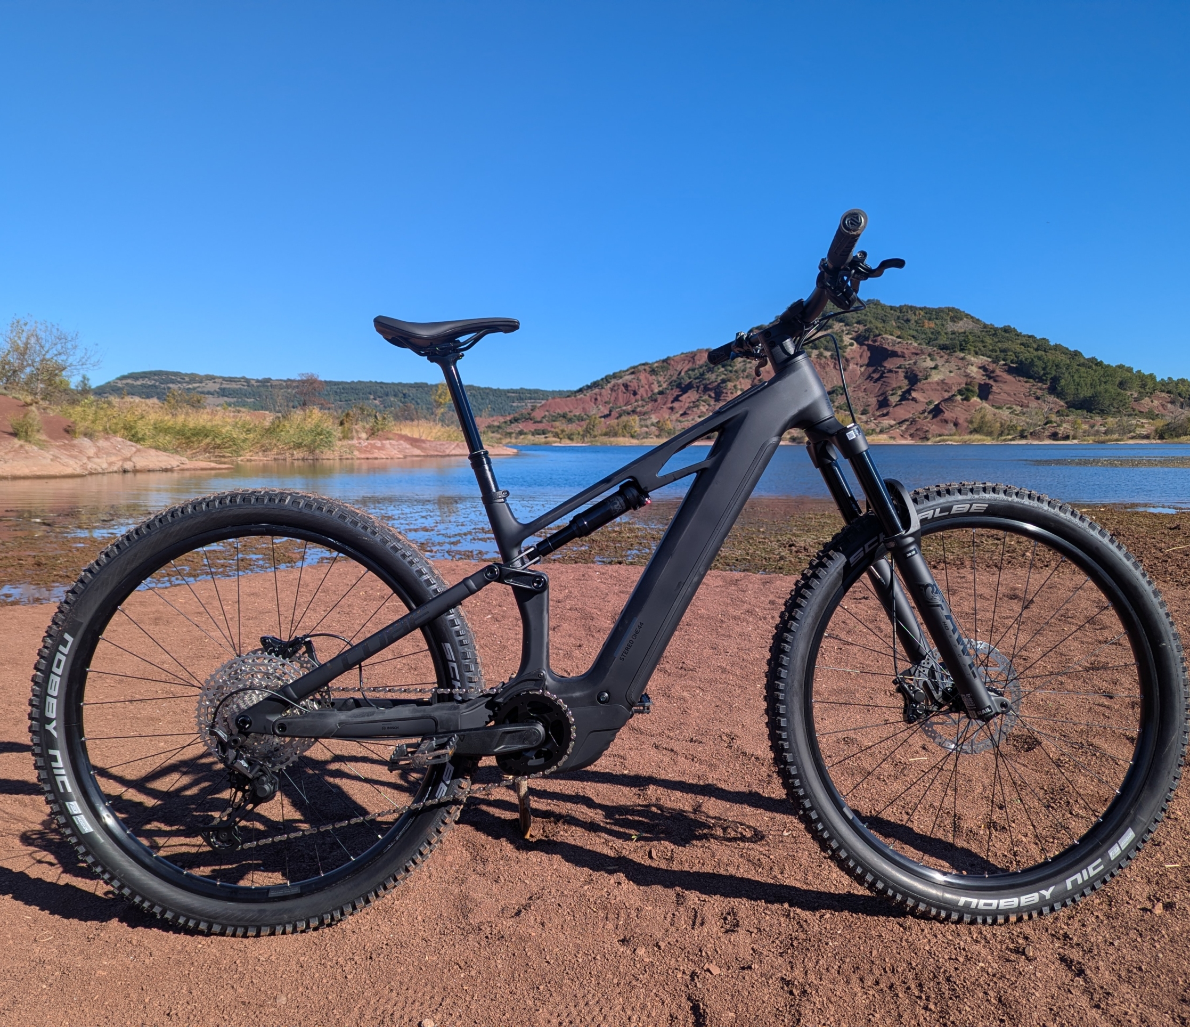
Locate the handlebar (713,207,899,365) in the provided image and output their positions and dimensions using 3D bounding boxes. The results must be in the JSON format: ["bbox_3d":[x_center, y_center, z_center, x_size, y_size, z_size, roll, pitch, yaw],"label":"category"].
[{"bbox_3d":[0.348,-0.329,1.647,0.149,0.124,0.776,0,-4,-7],"label":"handlebar"}]

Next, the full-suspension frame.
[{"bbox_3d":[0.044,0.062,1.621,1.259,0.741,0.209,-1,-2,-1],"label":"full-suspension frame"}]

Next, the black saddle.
[{"bbox_3d":[-0.250,-0.303,1.628,0.249,0.075,0.146,-1,-2,-1],"label":"black saddle"}]

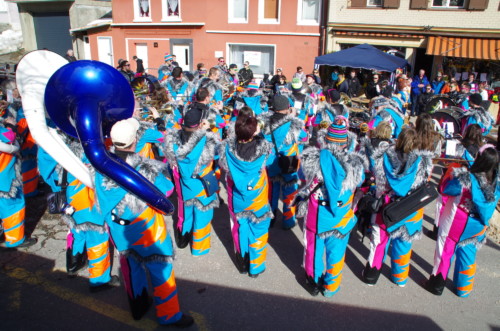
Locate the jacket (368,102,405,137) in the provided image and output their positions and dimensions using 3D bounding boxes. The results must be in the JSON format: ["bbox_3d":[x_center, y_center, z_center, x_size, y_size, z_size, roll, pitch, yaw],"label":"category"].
[{"bbox_3d":[2.241,-0.701,6.100,0.450,0.750,0.580,14,21,37],"label":"jacket"}]

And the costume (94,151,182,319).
[{"bbox_3d":[-0.936,0.615,3.298,0.660,1.480,0.480,8,18,20],"label":"costume"}]

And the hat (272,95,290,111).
[{"bbox_3d":[0.391,-0.779,4.650,0.200,0.200,0.220,6,18,15],"label":"hat"}]

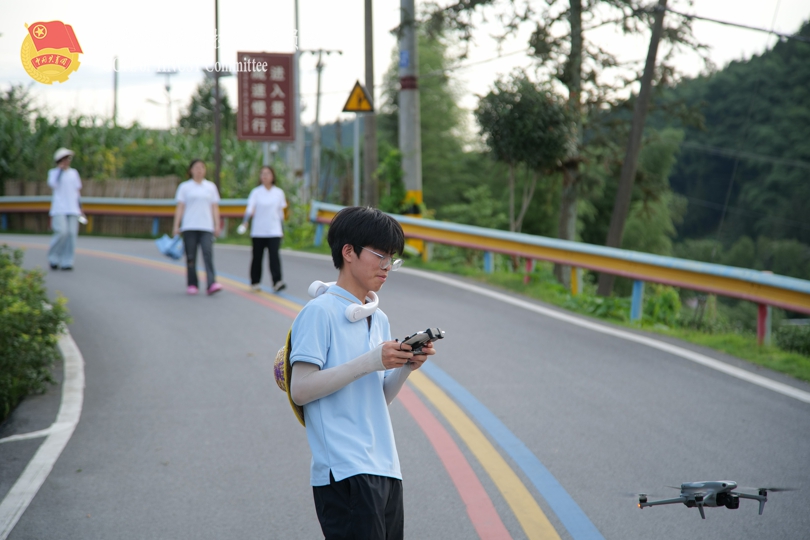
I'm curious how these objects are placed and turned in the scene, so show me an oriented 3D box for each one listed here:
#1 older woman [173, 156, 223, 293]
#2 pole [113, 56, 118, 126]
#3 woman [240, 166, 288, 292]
[{"bbox_3d":[-2.459,-0.516,28.000,0.570,1.600,0.450,0,2,-9],"label":"older woman"},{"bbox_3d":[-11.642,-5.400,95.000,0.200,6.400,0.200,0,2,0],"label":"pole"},{"bbox_3d":[-1.725,-0.501,29.000,0.560,1.550,0.450,0,2,-6],"label":"woman"}]

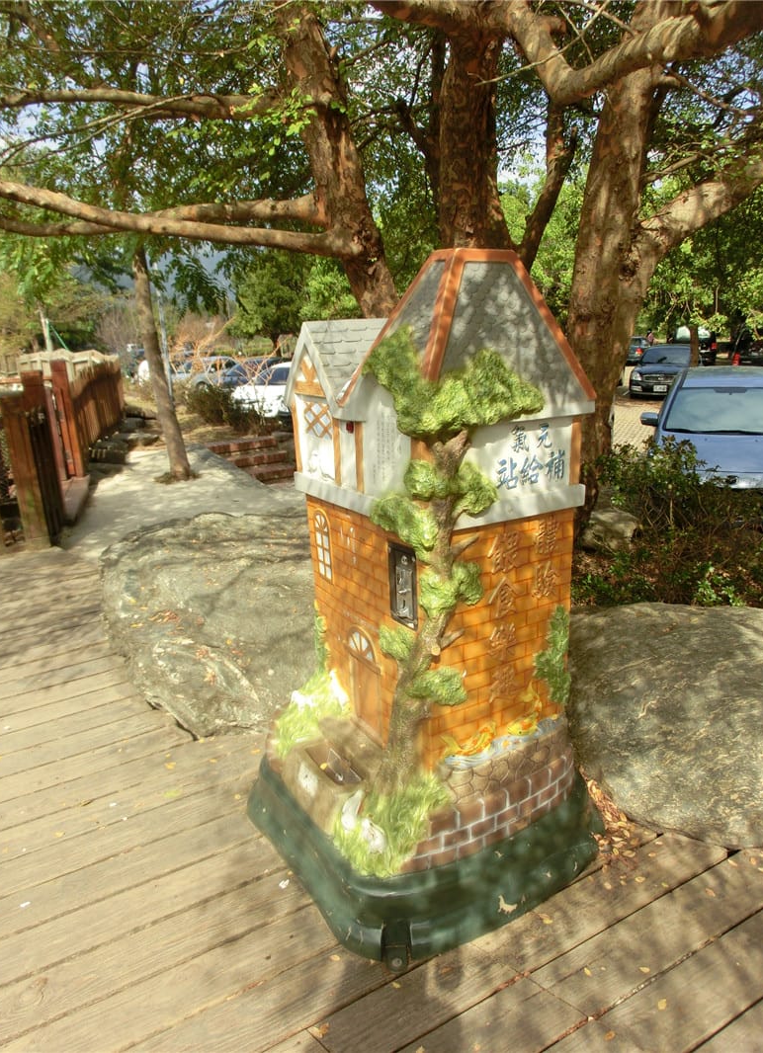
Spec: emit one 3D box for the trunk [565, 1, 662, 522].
[{"bbox_3d":[1.448,-1.462,4.595,0.410,3.084,0.400,1,16,-1],"label":"trunk"}]

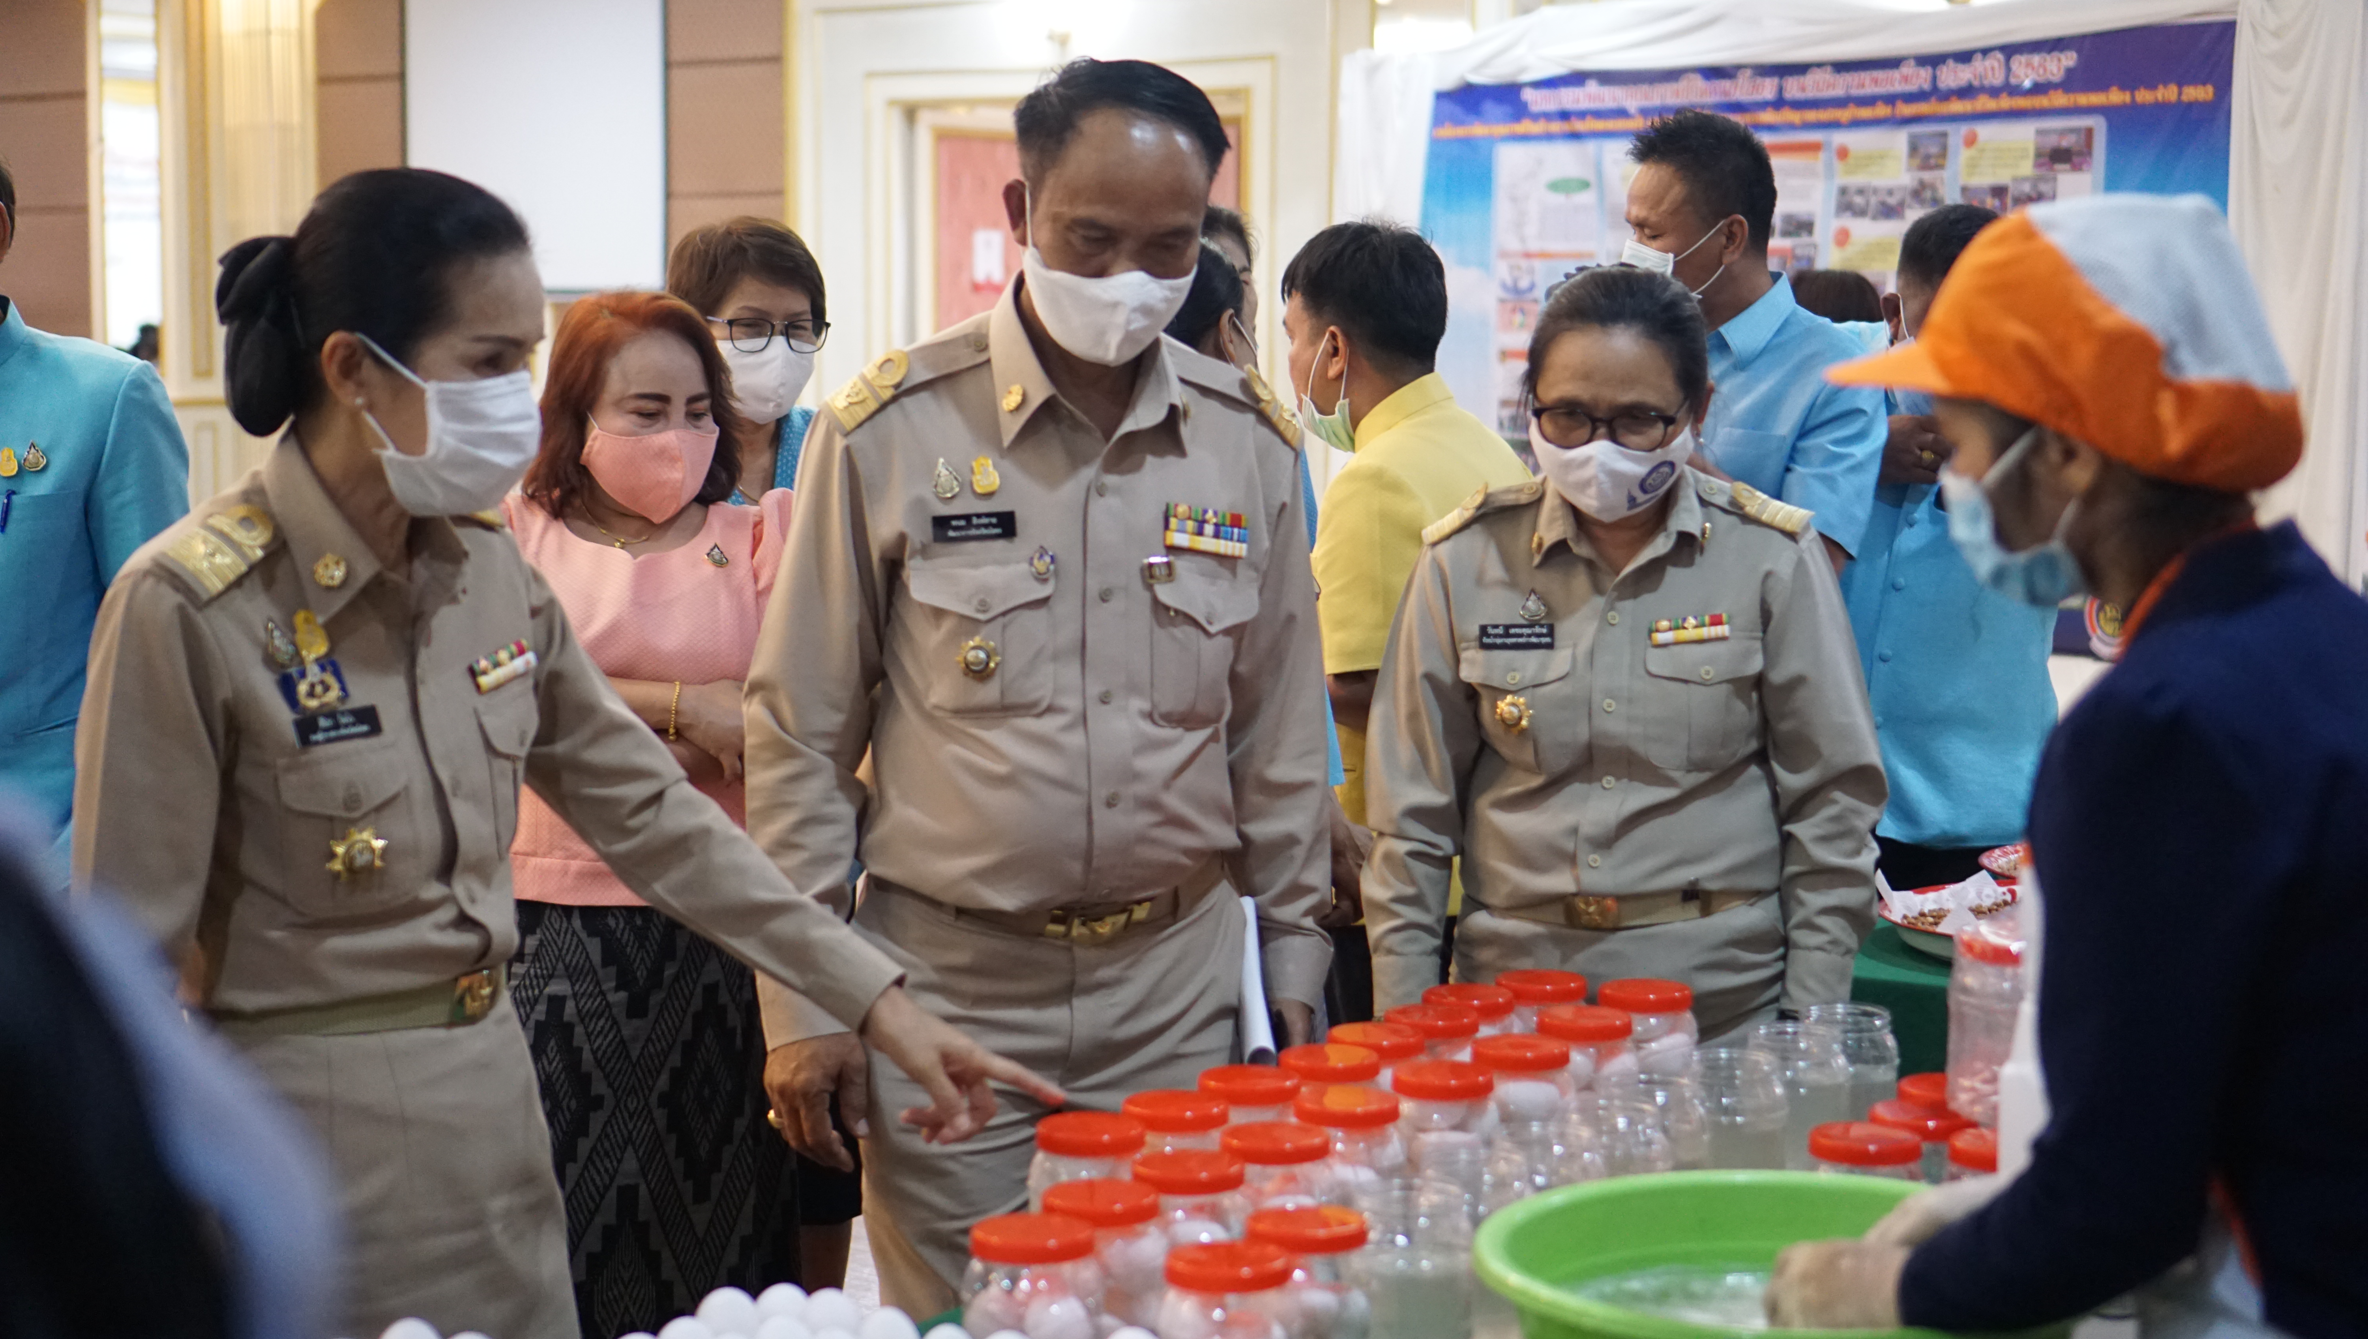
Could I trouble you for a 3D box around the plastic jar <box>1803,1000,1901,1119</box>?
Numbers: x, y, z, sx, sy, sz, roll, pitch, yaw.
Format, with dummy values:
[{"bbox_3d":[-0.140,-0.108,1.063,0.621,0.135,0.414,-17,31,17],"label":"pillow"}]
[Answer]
[{"bbox_3d":[0.634,0.397,3.274,0.097,0.142,0.097,0,6,0],"label":"plastic jar"}]

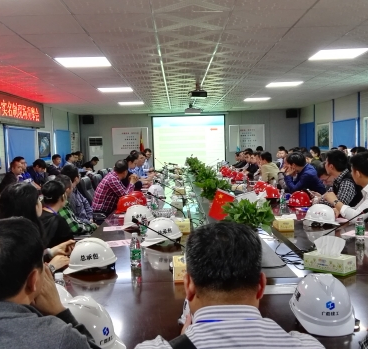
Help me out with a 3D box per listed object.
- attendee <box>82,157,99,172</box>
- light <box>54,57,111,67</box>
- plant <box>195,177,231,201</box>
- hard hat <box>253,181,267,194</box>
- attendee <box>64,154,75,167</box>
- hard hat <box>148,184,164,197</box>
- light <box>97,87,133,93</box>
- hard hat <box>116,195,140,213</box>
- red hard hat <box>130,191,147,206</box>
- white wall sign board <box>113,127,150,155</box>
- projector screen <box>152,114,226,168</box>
[{"bbox_3d":[-2.594,0.060,13.397,0.850,1.135,0.520,-2,4,-1],"label":"attendee"},{"bbox_3d":[-1.233,-1.401,5.746,0.600,0.050,0.600,-2,4,-1],"label":"light"},{"bbox_3d":[0.373,0.183,6.130,0.480,0.270,0.450,-2,4,-1],"label":"plant"},{"bbox_3d":[1.043,0.176,6.172,0.280,0.156,0.220,2,5,44],"label":"hard hat"},{"bbox_3d":[-2.510,0.138,11.102,0.750,1.250,0.520,-2,4,-3],"label":"attendee"},{"bbox_3d":[-0.371,0.222,6.124,0.280,0.156,0.220,-4,5,-31],"label":"hard hat"},{"bbox_3d":[-1.279,-1.607,8.744,0.600,0.050,0.600,-2,4,-1],"label":"light"},{"bbox_3d":[-0.613,0.326,5.245,0.290,0.160,0.220,-4,4,-26],"label":"hard hat"},{"bbox_3d":[-0.507,0.269,4.972,0.280,0.150,0.220,-3,4,-16],"label":"red hard hat"},{"bbox_3d":[-1.749,-1.091,15.191,1.200,0.900,0.040,-2,4,-1],"label":"white wall sign board"},{"bbox_3d":[0.179,-1.063,15.568,2.500,1.880,0.060,-2,4,-1],"label":"projector screen"}]

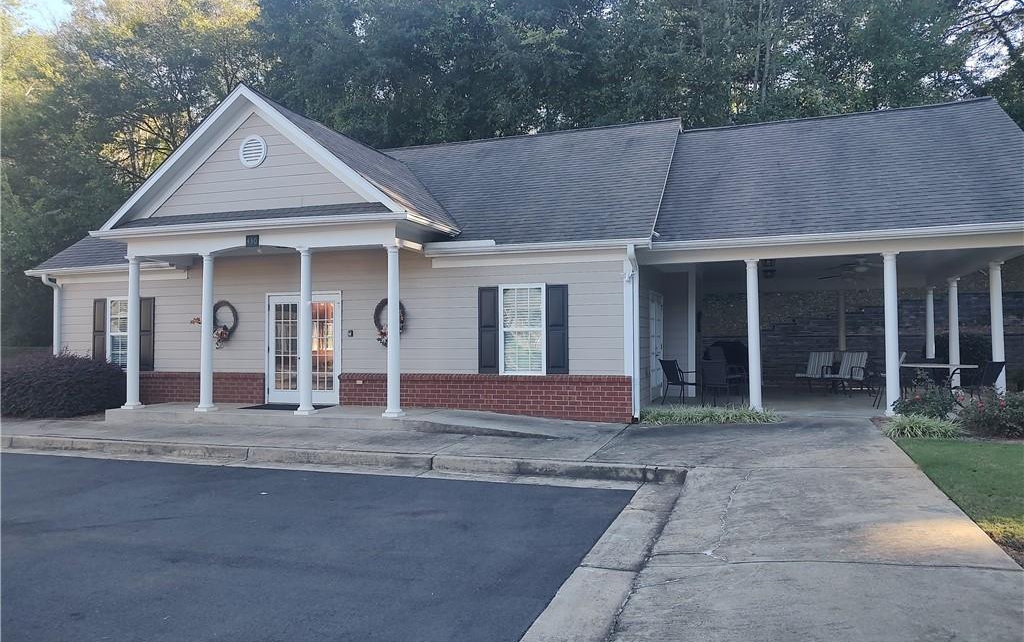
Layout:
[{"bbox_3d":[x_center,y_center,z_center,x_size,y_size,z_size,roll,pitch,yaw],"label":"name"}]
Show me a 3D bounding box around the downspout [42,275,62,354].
[{"bbox_3d":[-9.602,0.405,14.774,0.111,2.673,0.422,-1,-2,18],"label":"downspout"}]

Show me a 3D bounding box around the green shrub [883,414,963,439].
[{"bbox_3d":[5.302,1.326,9.201,0.804,0.271,0.623,-1,-2,18],"label":"green shrub"}]

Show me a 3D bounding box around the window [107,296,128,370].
[{"bbox_3d":[-7.926,0.278,14.471,0.819,1.532,0.101,-1,-2,18],"label":"window"}]

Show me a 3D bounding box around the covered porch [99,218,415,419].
[{"bbox_3d":[-4.081,0.068,12.262,5.809,3.115,1.909,-1,-2,18],"label":"covered porch"}]

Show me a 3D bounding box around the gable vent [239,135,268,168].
[{"bbox_3d":[-4.282,-2.796,11.739,0.563,0.563,0.060,-1,-2,18],"label":"gable vent"}]

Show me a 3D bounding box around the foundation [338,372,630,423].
[{"bbox_3d":[-0.600,1.283,12.111,5.306,0.764,0.181,-1,-2,18],"label":"foundation"}]

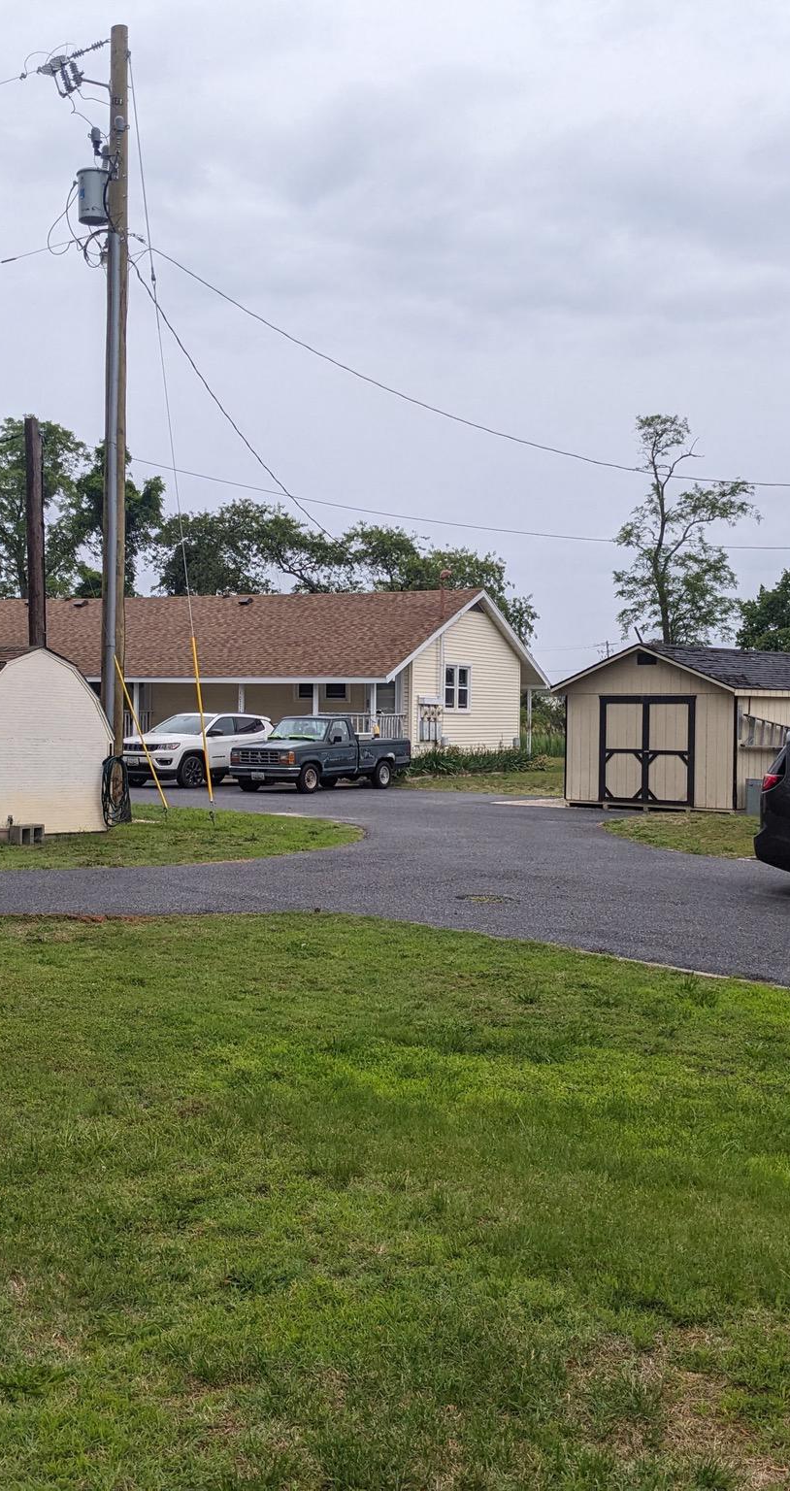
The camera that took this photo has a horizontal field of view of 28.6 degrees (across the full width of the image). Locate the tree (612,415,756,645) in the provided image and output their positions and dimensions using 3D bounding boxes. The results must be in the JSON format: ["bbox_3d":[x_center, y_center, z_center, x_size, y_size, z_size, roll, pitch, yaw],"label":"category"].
[{"bbox_3d":[10.313,-5.525,54.901,5.080,12.260,5.000,1,1,11],"label":"tree"}]

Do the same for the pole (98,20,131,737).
[{"bbox_3d":[-4.098,-4.693,22.914,0.340,11.700,0.340,1,1,0],"label":"pole"}]

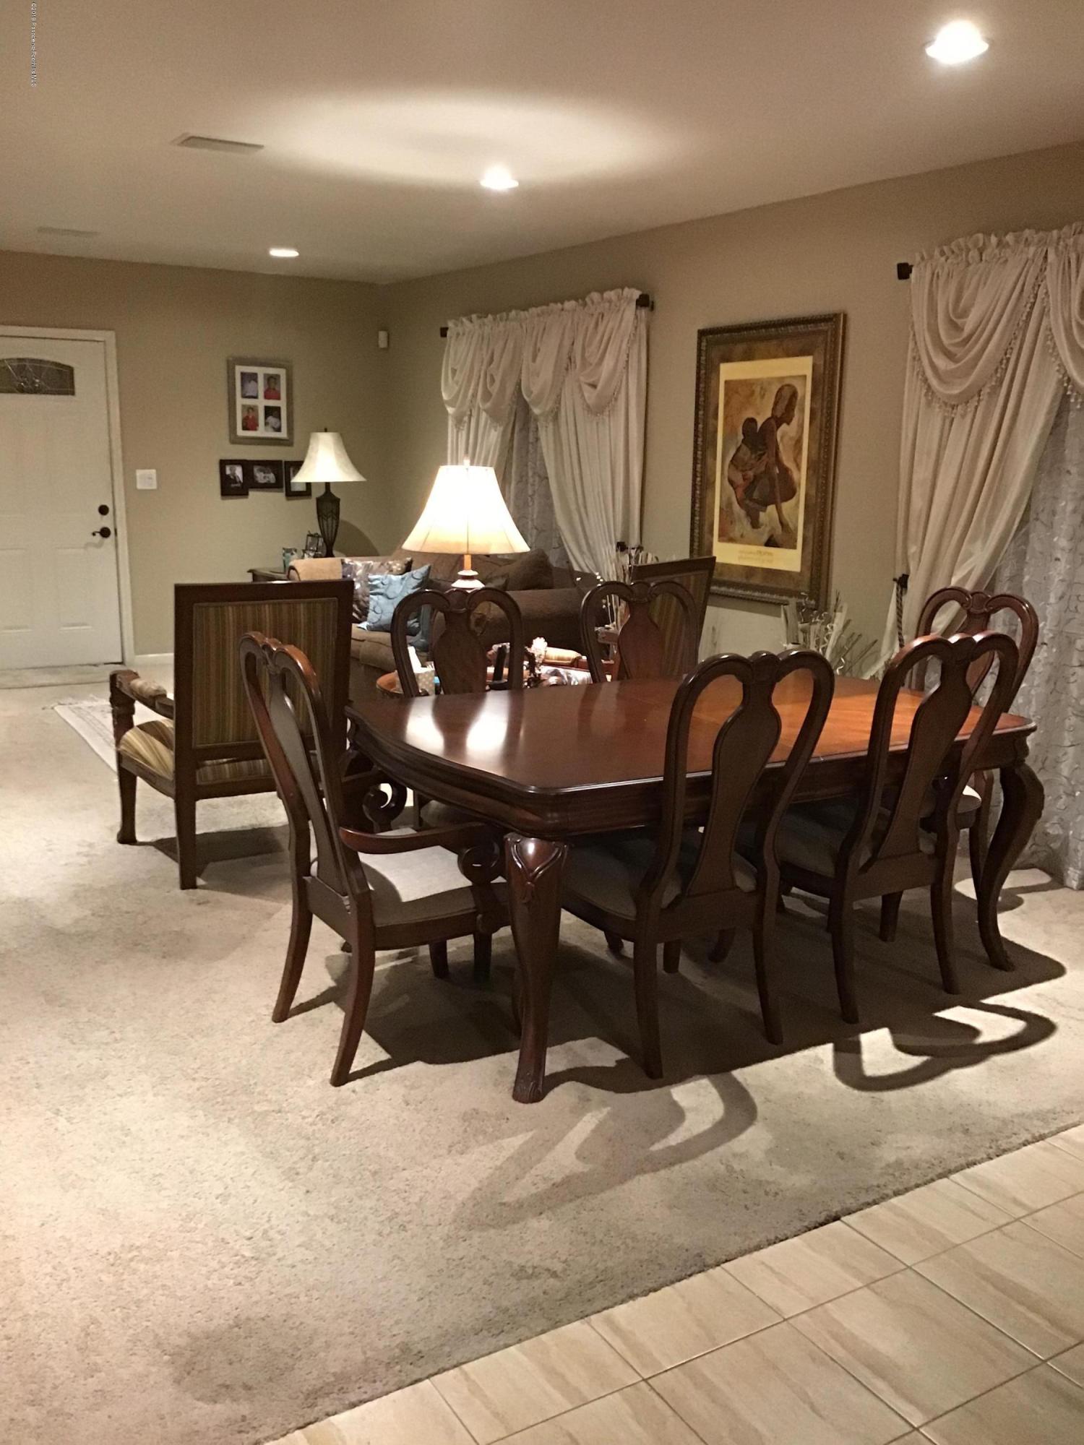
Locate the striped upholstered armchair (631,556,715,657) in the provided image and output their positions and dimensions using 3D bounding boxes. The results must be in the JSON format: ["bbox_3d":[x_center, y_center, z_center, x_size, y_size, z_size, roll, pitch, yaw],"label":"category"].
[{"bbox_3d":[0.257,-0.201,5.565,0.710,1.030,0.680,11,16,39],"label":"striped upholstered armchair"}]

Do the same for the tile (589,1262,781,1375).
[{"bbox_3d":[0.253,1.056,2.278,0.304,0.010,0.178,-6,14,-31],"label":"tile"}]

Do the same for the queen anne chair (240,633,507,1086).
[{"bbox_3d":[-0.379,0.289,3.286,0.620,1.060,0.620,-7,15,-33],"label":"queen anne chair"}]

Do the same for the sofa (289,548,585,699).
[{"bbox_3d":[-0.622,-0.554,7.427,0.920,0.920,2.500,-6,14,-31],"label":"sofa"}]

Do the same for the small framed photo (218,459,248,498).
[{"bbox_3d":[-2.054,-1.633,8.664,0.183,0.235,0.020,-6,14,-31],"label":"small framed photo"}]

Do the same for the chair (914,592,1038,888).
[{"bbox_3d":[1.168,0.116,4.200,0.620,1.060,0.610,-7,15,-34],"label":"chair"}]

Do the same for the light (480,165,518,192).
[{"bbox_3d":[-0.175,-2.225,5.315,0.165,0.050,0.165,1,12,0],"label":"light"}]

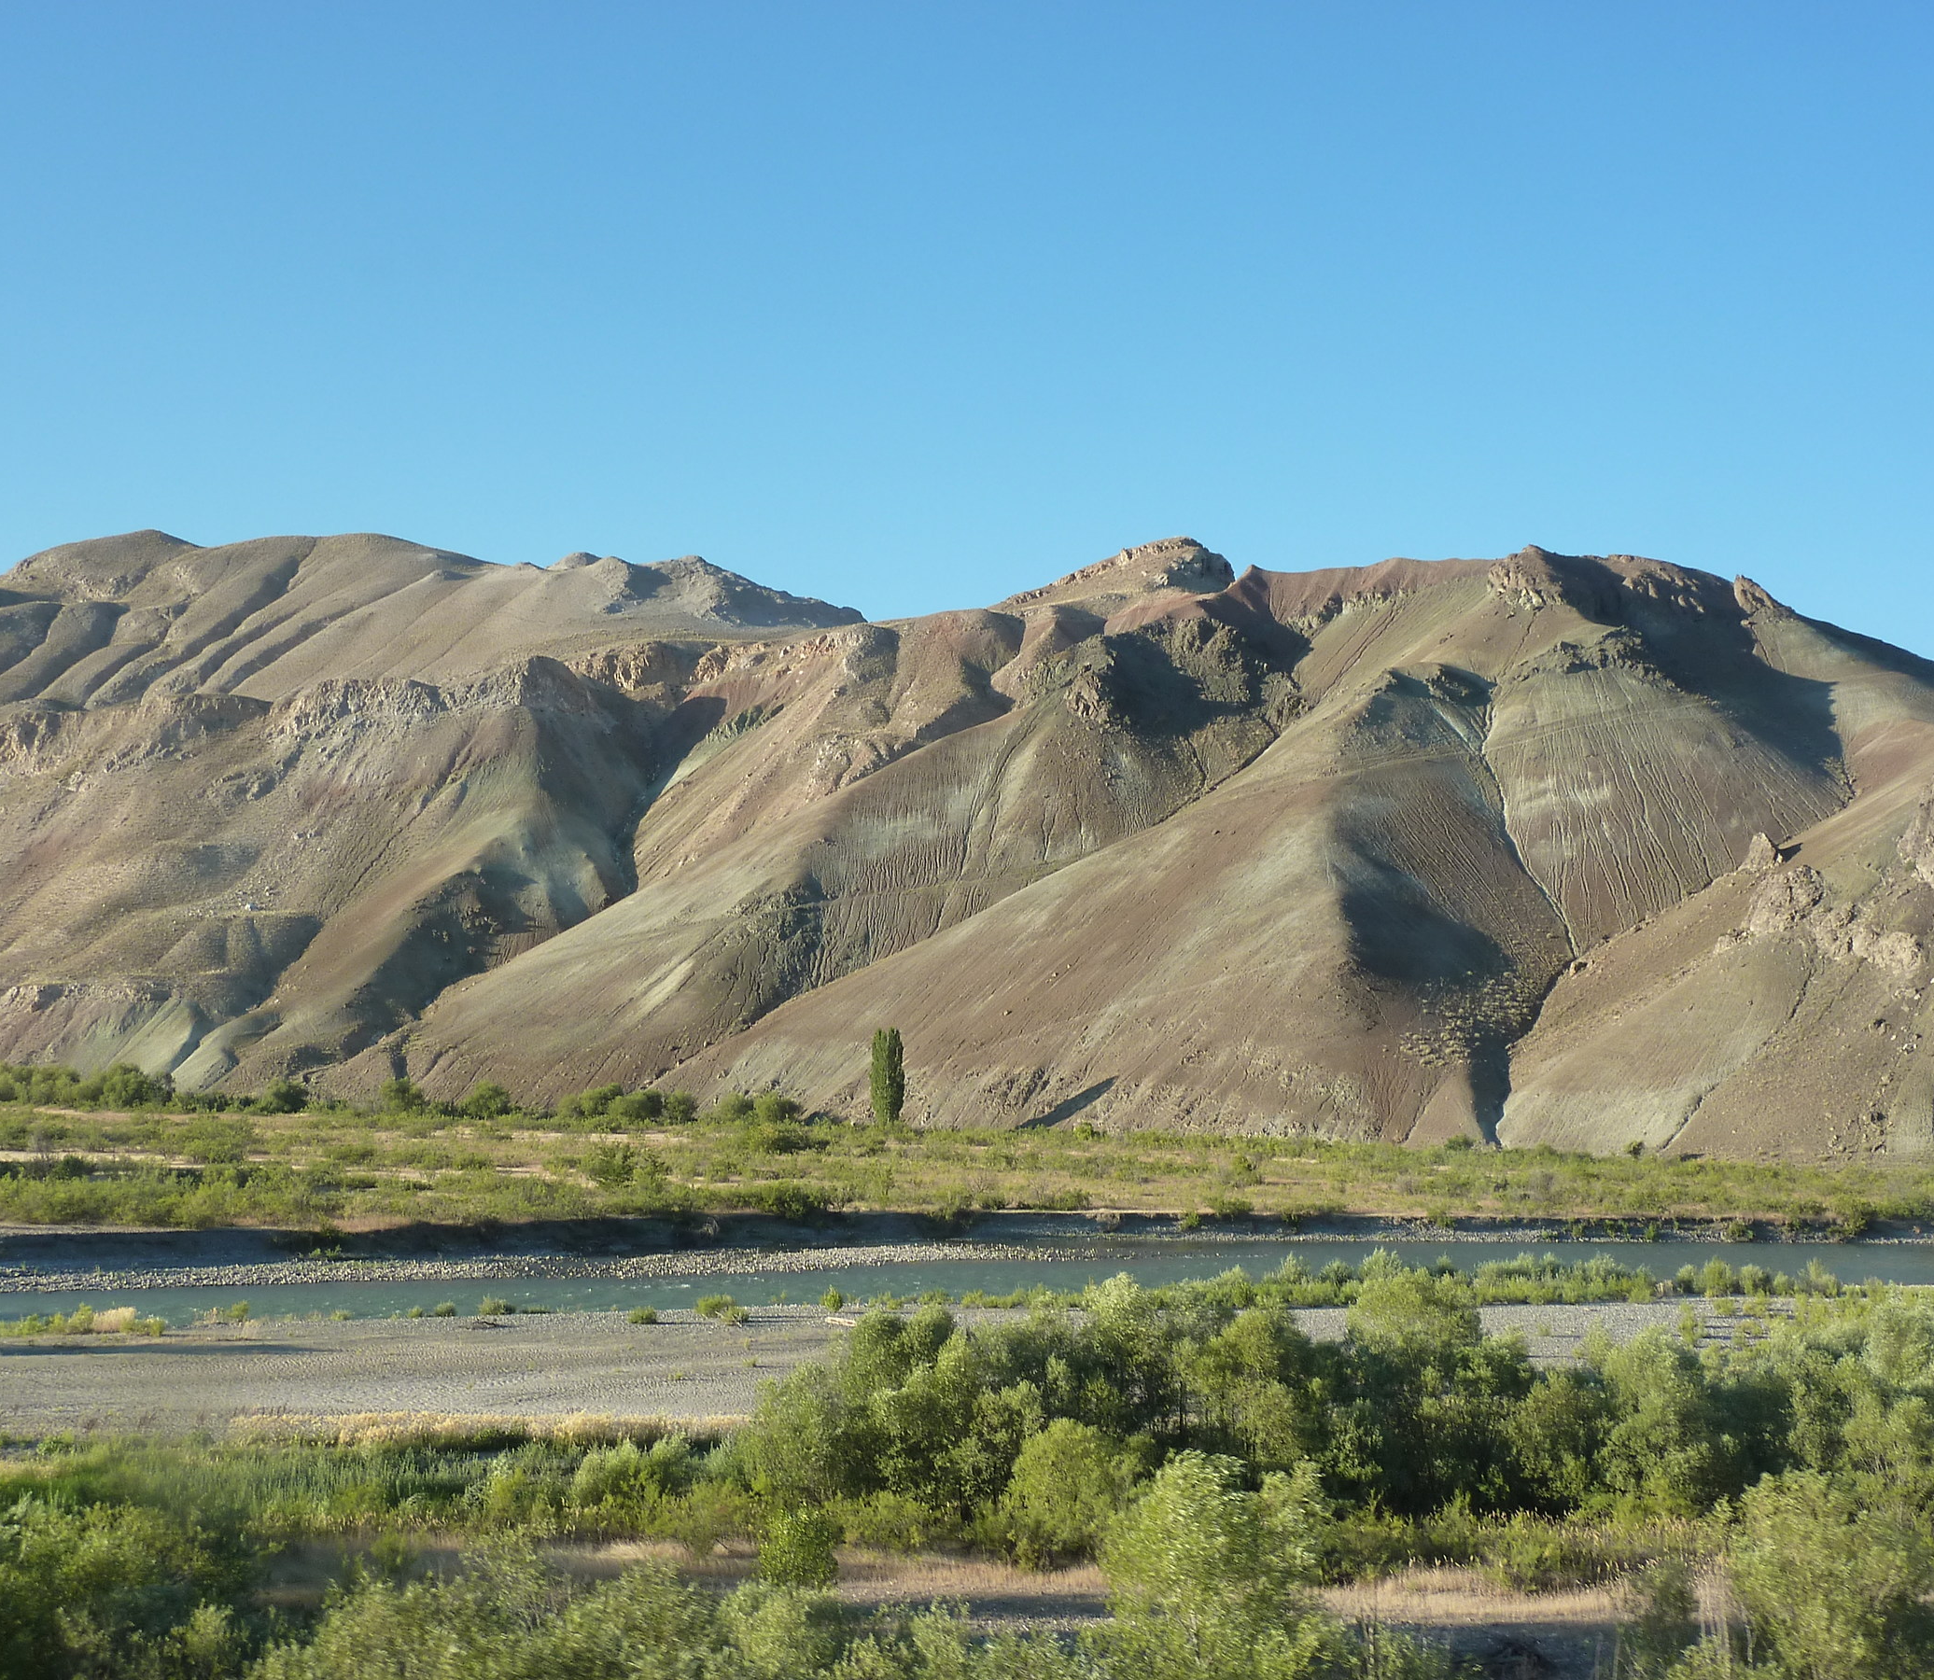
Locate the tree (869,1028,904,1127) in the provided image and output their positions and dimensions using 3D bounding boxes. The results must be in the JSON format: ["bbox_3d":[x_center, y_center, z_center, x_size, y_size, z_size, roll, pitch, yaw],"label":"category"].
[{"bbox_3d":[-9.840,29.500,320.000,4.300,12.400,4.200,0,-4,0],"label":"tree"}]

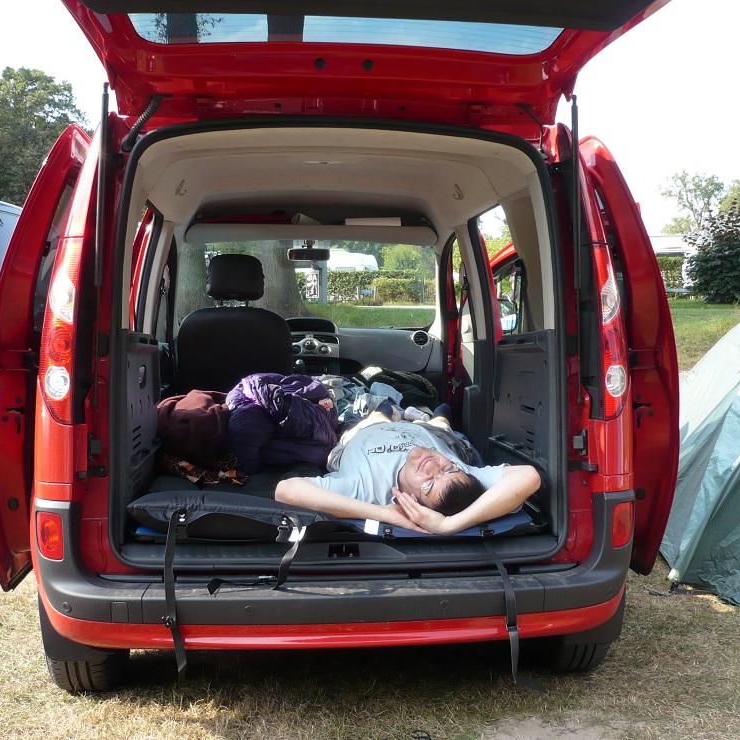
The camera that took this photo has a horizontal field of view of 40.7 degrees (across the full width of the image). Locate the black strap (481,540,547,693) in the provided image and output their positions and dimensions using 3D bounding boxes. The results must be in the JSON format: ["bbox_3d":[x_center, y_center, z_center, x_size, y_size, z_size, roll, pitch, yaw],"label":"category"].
[{"bbox_3d":[0.402,0.685,2.766,0.180,0.420,0.150,0,5,-6],"label":"black strap"}]

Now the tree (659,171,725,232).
[{"bbox_3d":[18.739,-7.664,58.342,3.839,7.909,3.839,2,5,18],"label":"tree"}]

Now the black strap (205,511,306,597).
[{"bbox_3d":[-0.306,0.498,2.705,0.270,0.195,0.120,0,5,-6],"label":"black strap"}]

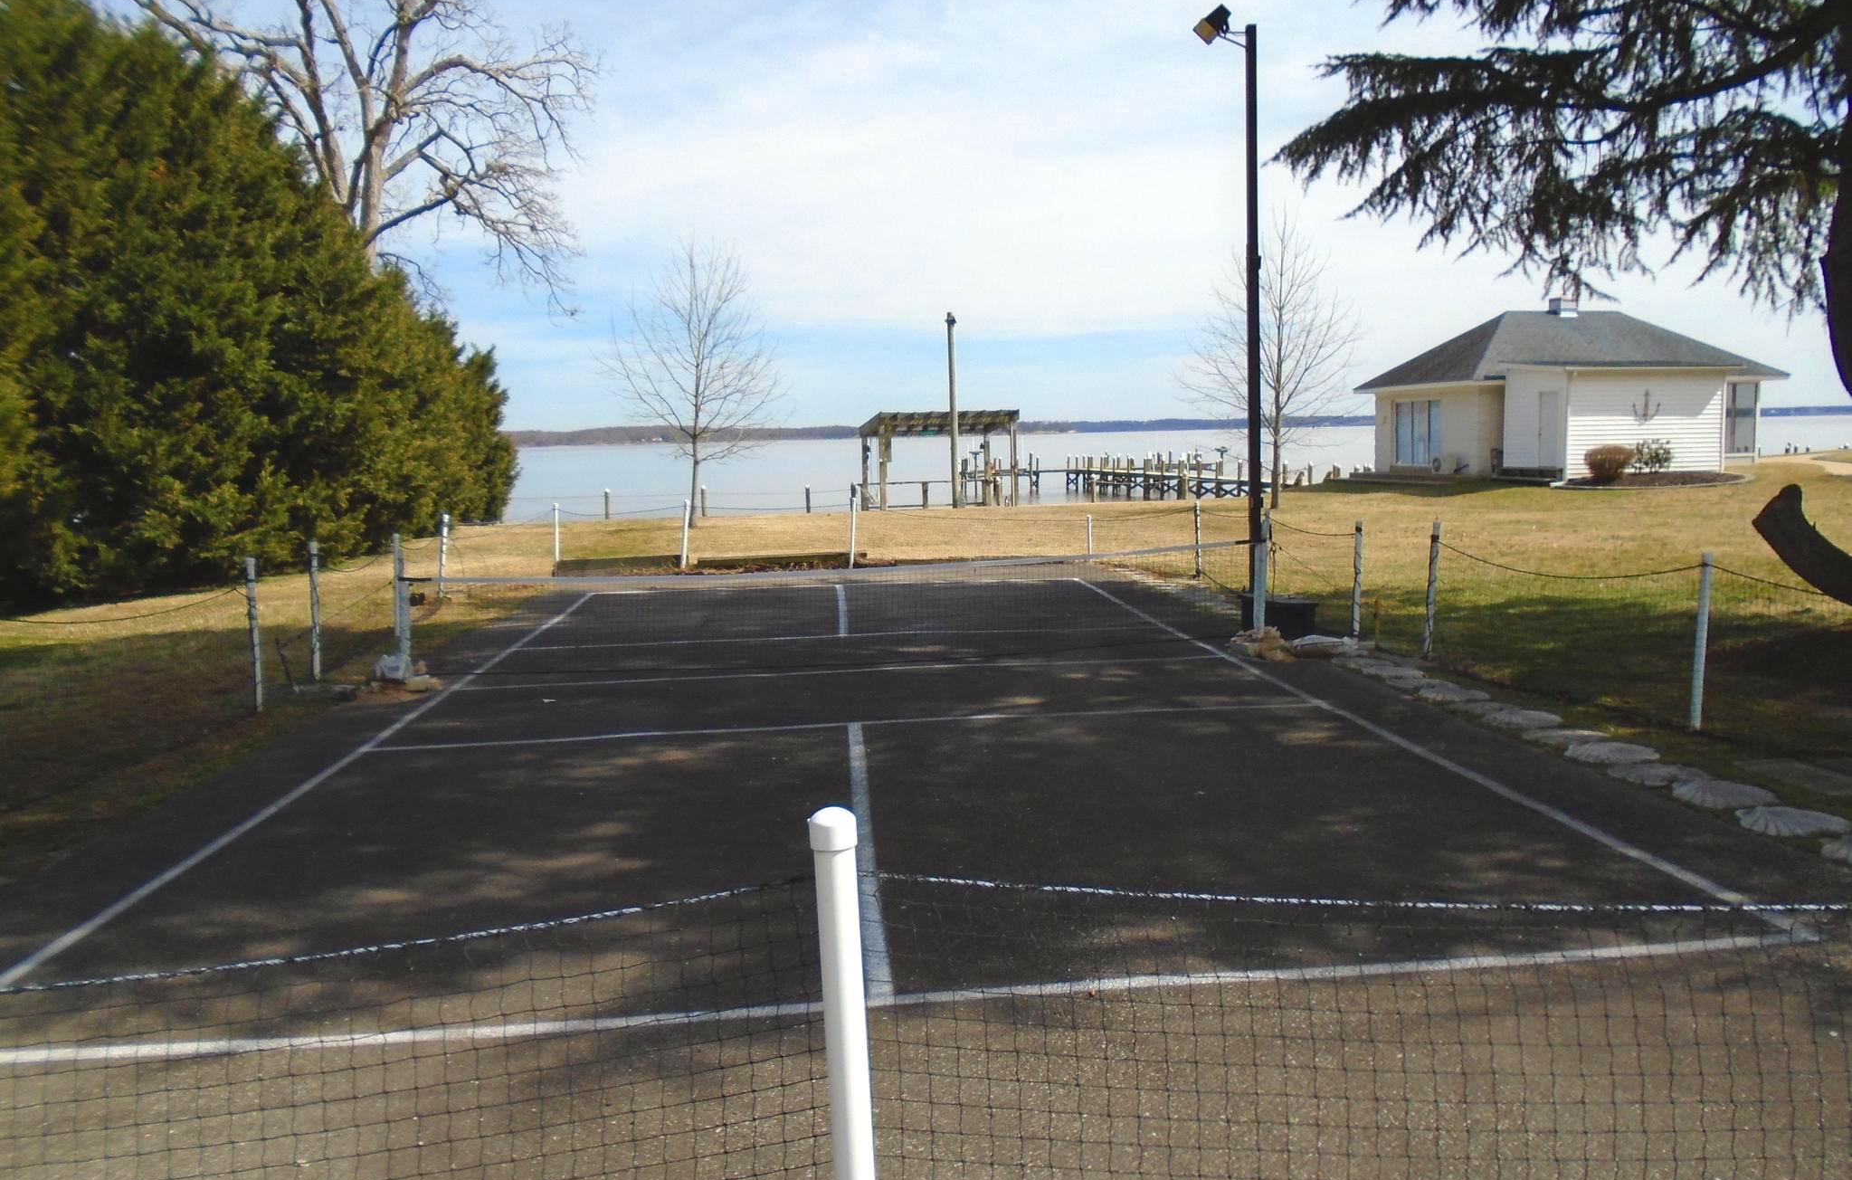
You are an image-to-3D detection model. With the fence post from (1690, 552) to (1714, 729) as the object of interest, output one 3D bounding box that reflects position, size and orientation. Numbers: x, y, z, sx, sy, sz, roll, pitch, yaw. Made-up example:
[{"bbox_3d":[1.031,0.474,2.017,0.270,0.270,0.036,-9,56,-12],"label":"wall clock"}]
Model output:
[{"bbox_3d":[4.376,0.293,7.844,0.060,1.006,0.060,-2,6,-5],"label":"fence post"}]

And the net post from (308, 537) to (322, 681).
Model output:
[{"bbox_3d":[-4.925,0.179,11.237,0.060,1.144,0.060,-2,6,-5],"label":"net post"}]

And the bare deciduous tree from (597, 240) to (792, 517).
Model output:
[{"bbox_3d":[-5.588,-4.819,32.634,4.460,6.620,4.460,-2,6,-5],"label":"bare deciduous tree"}]

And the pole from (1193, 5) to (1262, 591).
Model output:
[{"bbox_3d":[2.845,-2.537,13.066,0.640,5.670,0.360,-2,6,-5],"label":"pole"}]

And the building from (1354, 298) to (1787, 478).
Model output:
[{"bbox_3d":[19.477,-6.097,41.324,9.570,5.170,9.750,-2,6,-7],"label":"building"}]

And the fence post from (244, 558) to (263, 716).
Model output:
[{"bbox_3d":[-4.763,0.322,9.888,0.060,1.112,0.060,-2,6,-5],"label":"fence post"}]

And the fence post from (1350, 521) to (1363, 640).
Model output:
[{"bbox_3d":[3.676,-0.078,11.844,0.058,1.016,0.058,-2,6,-5],"label":"fence post"}]

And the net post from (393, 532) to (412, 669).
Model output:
[{"bbox_3d":[-4.075,0.202,10.887,0.085,1.142,0.085,-2,6,-5],"label":"net post"}]

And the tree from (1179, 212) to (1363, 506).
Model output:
[{"bbox_3d":[7.593,-5.016,30.641,4.090,6.490,4.090,-2,6,-5],"label":"tree"}]

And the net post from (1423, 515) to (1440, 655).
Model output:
[{"bbox_3d":[3.917,0.003,10.741,0.060,1.069,0.060,-2,6,-5],"label":"net post"}]

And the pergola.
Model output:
[{"bbox_3d":[0.356,-3.709,39.617,3.800,2.750,3.400,-3,6,-10],"label":"pergola"}]

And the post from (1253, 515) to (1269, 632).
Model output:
[{"bbox_3d":[2.766,-0.051,11.442,0.090,1.054,0.090,-2,6,-5],"label":"post"}]

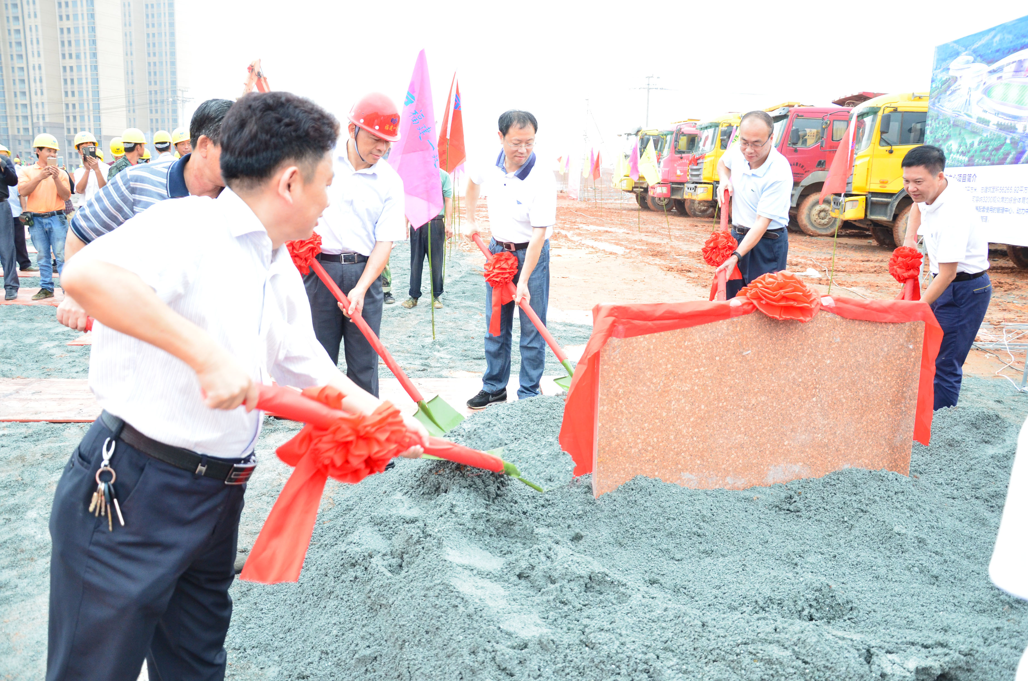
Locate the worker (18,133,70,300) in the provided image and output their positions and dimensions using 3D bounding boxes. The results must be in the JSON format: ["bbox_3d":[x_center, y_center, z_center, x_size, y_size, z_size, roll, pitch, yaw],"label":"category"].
[{"bbox_3d":[-4.926,-1.314,8.100,0.520,1.720,0.420,-6,14,-29],"label":"worker"}]

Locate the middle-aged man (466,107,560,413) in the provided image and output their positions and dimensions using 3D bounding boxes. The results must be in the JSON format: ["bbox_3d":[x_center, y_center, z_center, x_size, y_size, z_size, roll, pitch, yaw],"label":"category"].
[{"bbox_3d":[-0.015,-0.395,4.240,0.550,1.660,0.520,4,13,14],"label":"middle-aged man"}]

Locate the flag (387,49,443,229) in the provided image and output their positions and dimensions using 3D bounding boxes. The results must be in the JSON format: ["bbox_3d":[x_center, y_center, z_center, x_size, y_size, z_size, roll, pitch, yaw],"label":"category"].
[{"bbox_3d":[-0.754,-1.529,5.850,0.420,1.320,0.220,0,12,-3],"label":"flag"}]

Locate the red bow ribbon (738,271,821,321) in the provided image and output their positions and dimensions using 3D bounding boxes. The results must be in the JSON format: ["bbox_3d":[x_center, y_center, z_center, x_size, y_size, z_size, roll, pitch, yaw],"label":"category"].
[{"bbox_3d":[0.987,-0.160,2.860,0.310,0.190,0.230,-2,13,-11],"label":"red bow ribbon"}]

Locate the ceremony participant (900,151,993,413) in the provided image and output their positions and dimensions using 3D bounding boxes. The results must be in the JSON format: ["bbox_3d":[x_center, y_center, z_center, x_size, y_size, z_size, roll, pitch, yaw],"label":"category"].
[{"bbox_3d":[2.281,-0.270,4.050,0.600,1.540,0.500,-7,15,-29],"label":"ceremony participant"}]

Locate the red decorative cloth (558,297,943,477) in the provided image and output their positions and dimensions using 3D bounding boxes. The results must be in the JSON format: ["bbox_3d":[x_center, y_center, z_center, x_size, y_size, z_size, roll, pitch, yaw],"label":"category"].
[{"bbox_3d":[0.922,0.169,2.980,1.460,0.660,0.240,-2,13,-11],"label":"red decorative cloth"}]

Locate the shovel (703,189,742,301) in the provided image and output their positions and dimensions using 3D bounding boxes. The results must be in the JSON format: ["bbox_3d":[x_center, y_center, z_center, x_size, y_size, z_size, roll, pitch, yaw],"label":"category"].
[{"bbox_3d":[1.035,-0.325,3.756,0.220,0.200,1.200,3,56,10],"label":"shovel"}]

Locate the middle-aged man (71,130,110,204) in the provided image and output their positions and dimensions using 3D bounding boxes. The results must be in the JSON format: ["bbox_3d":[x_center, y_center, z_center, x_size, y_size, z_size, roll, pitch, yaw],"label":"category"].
[{"bbox_3d":[-4.956,-1.530,9.000,0.520,1.740,0.480,-5,14,-25],"label":"middle-aged man"}]

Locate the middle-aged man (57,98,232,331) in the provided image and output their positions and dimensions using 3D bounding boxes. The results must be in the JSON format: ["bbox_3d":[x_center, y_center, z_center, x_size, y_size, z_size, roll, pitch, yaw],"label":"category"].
[{"bbox_3d":[-0.960,0.060,2.420,0.720,1.580,0.600,4,13,17],"label":"middle-aged man"}]

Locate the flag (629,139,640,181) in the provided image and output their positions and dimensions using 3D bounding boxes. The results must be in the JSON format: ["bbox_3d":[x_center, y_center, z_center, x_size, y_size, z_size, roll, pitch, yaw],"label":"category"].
[{"bbox_3d":[2.740,-4.108,17.500,0.270,0.980,0.200,2,13,6],"label":"flag"}]

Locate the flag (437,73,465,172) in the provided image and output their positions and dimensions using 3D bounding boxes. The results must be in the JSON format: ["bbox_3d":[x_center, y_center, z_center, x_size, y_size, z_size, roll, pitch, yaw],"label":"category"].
[{"bbox_3d":[-0.688,-2.399,8.500,0.360,1.080,0.220,0,13,-3],"label":"flag"}]

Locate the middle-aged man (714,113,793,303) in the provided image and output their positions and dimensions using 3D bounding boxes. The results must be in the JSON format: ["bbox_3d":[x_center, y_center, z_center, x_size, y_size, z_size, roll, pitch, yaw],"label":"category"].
[{"bbox_3d":[1.371,-0.466,4.400,0.520,1.640,0.480,5,13,20],"label":"middle-aged man"}]

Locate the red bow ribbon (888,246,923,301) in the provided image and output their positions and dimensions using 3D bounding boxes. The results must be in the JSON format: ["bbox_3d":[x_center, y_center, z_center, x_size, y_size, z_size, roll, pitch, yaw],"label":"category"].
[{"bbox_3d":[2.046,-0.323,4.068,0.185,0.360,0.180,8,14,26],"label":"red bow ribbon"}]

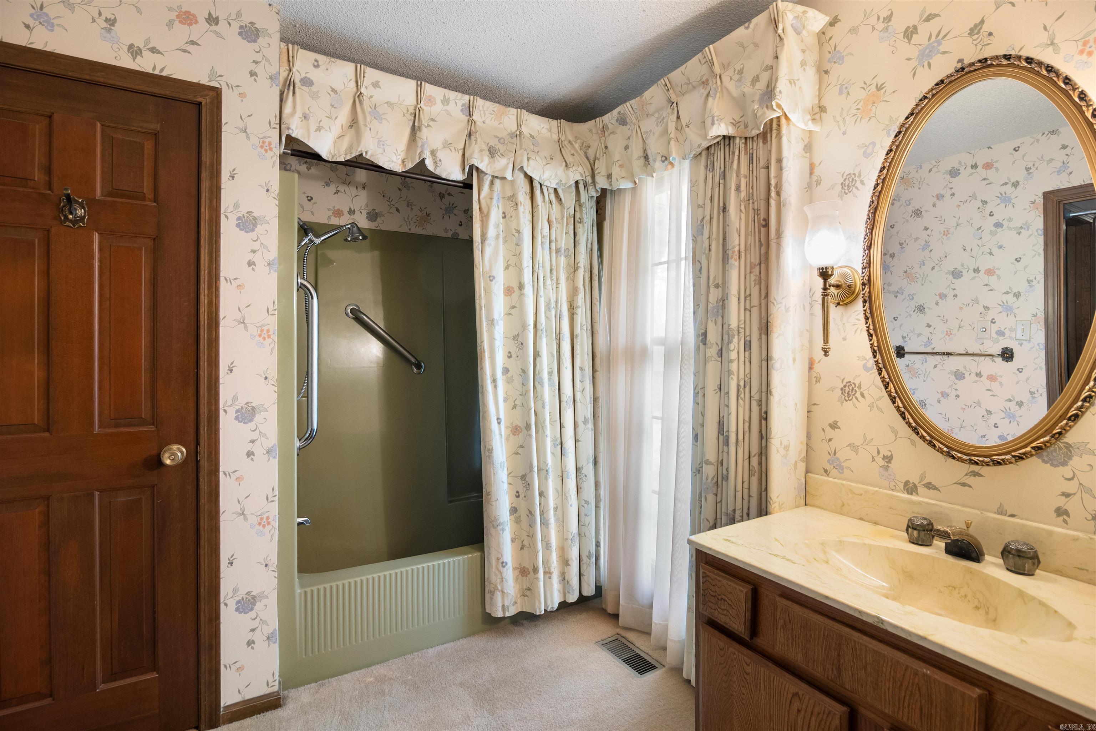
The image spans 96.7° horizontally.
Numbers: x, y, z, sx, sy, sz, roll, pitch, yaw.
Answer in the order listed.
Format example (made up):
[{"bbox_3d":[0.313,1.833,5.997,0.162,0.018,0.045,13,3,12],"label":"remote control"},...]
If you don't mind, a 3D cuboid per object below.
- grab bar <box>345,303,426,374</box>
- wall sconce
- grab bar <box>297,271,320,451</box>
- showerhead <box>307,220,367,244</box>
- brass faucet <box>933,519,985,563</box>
[{"bbox_3d":[-0.860,-0.137,2.617,0.532,0.076,0.077,45,-20,-21],"label":"grab bar"},{"bbox_3d":[0.846,-0.255,1.470,0.150,0.460,0.124,0,0,-29],"label":"wall sconce"},{"bbox_3d":[-0.902,-0.001,1.838,0.077,0.700,0.076,0,0,-29],"label":"grab bar"},{"bbox_3d":[-0.941,-0.601,2.220,0.230,0.112,0.100,0,0,-29],"label":"showerhead"},{"bbox_3d":[0.960,0.416,1.147,0.155,0.090,0.068,0,0,-29],"label":"brass faucet"}]

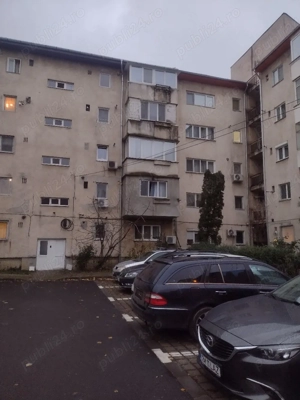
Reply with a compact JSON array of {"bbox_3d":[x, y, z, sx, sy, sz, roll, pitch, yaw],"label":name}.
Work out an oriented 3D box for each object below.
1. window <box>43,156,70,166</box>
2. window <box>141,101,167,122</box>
[{"bbox_3d":[-6.315,-2.570,21.081,1.776,0.554,0.150,3,-9,-18],"label":"window"},{"bbox_3d":[0.246,-6.313,22.393,1.905,1.409,0.150,3,-9,-18],"label":"window"}]

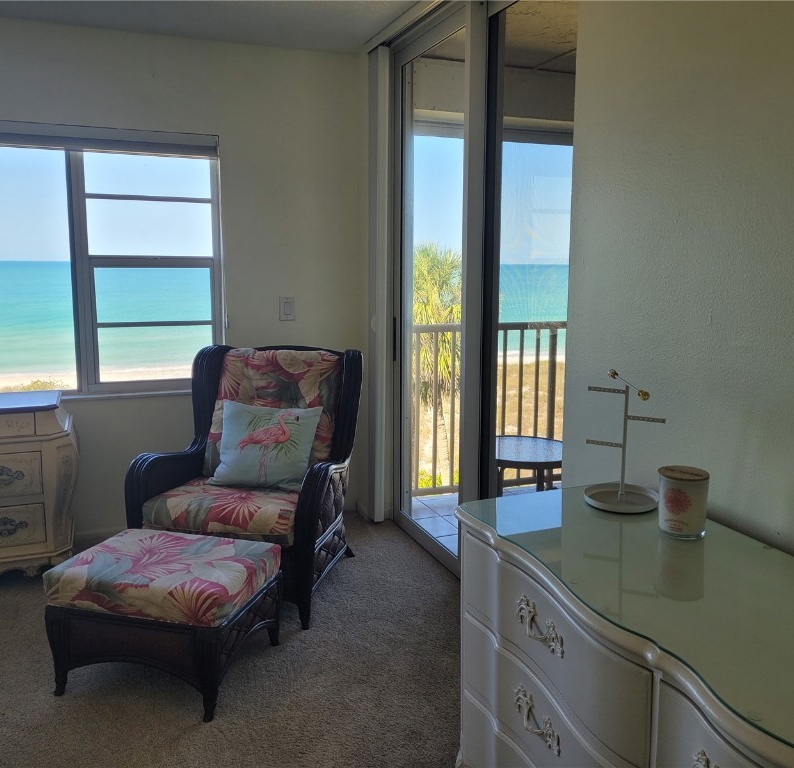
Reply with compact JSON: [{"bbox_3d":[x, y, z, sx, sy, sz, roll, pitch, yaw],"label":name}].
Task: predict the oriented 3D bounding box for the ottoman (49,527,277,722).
[{"bbox_3d":[-0.765,0.777,2.612,0.600,0.405,0.485,3,9,15],"label":"ottoman"}]

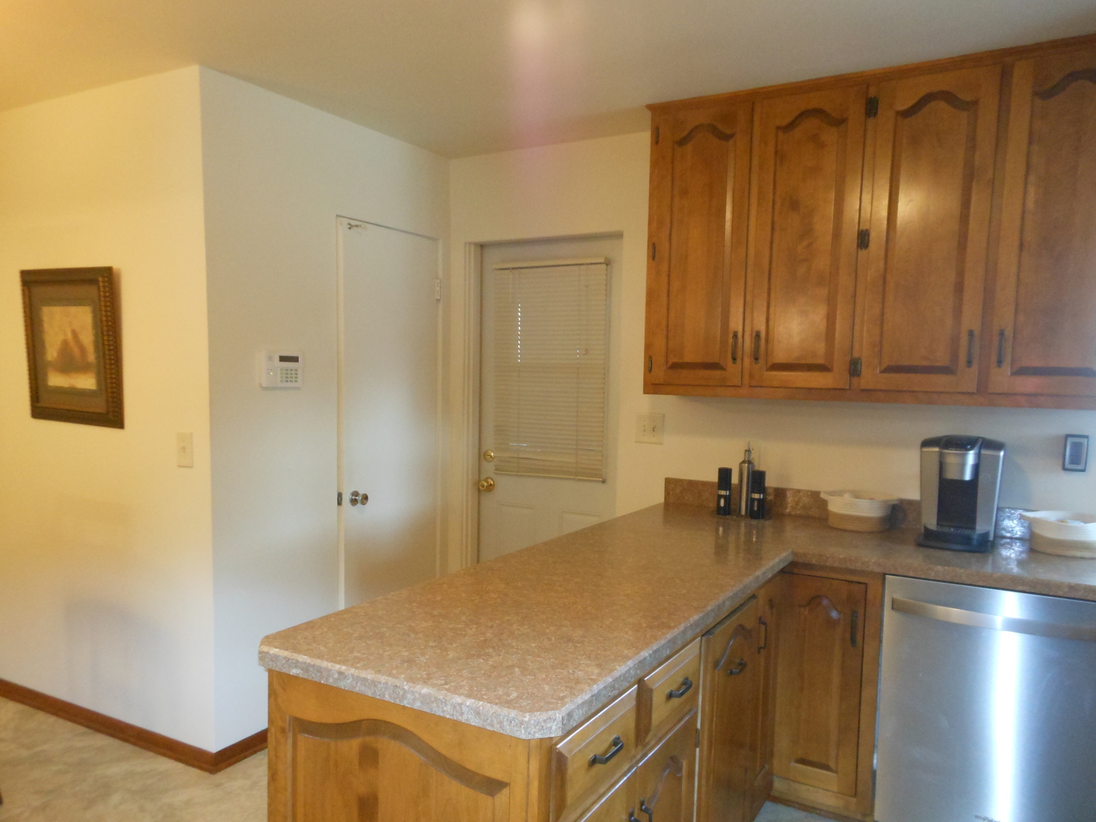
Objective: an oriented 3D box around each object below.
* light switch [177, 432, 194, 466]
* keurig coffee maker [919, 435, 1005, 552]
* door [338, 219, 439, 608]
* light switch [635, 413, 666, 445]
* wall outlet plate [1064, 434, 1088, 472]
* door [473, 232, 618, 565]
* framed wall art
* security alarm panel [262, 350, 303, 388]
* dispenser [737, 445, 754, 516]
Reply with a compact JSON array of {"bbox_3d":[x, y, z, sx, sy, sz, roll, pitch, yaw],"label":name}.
[{"bbox_3d":[-1.272,0.136,2.779,0.076,0.118,0.015,2,3,30],"label":"light switch"},{"bbox_3d":[1.325,0.256,2.549,0.240,0.335,0.300,2,3,30],"label":"keurig coffee maker"},{"bbox_3d":[-0.707,0.219,3.527,0.045,2.030,0.620,2,3,30],"label":"door"},{"bbox_3d":[0.425,0.075,3.321,0.119,0.119,0.015,2,3,30],"label":"light switch"},{"bbox_3d":[1.719,0.139,2.578,0.067,0.117,0.014,2,3,30],"label":"wall outlet plate"},{"bbox_3d":[0.004,0.227,3.703,0.785,2.030,0.045,2,3,30],"label":"door"},{"bbox_3d":[-1.862,-0.253,3.083,0.620,0.600,0.035,2,3,30],"label":"framed wall art"},{"bbox_3d":[-0.990,-0.153,2.937,0.032,0.130,0.180,2,3,30],"label":"security alarm panel"},{"bbox_3d":[0.741,0.259,2.971,0.056,0.268,0.056,2,3,30],"label":"dispenser"}]

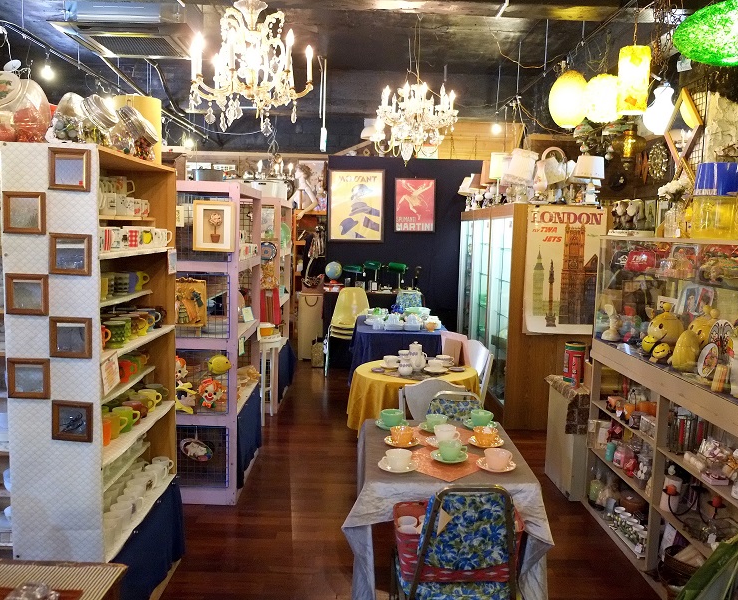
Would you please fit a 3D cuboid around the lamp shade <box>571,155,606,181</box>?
[{"bbox_3d":[1.750,-1.049,5.355,0.240,0.172,0.240,1,6,-1],"label":"lamp shade"}]

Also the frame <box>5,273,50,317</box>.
[{"bbox_3d":[-1.064,-0.017,2.103,0.124,0.127,0.020,1,6,-1],"label":"frame"}]

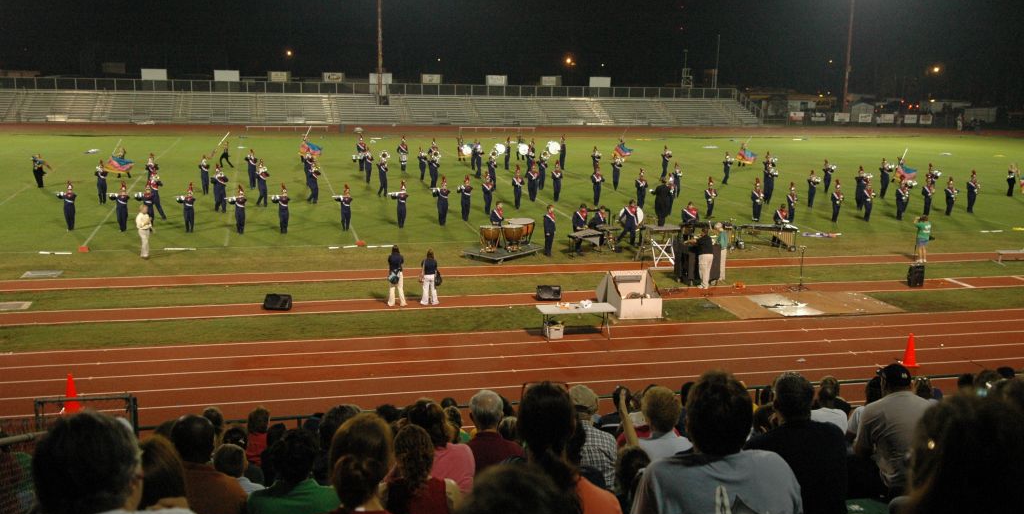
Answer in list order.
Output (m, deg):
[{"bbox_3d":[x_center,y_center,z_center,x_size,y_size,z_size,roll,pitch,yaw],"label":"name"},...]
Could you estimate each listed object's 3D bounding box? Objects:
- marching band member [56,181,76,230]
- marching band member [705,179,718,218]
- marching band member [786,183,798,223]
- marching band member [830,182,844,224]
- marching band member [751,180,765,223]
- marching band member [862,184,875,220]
[{"bbox_3d":[-16.102,-1.858,35.007,0.720,1.810,0.420,-2,13,-16],"label":"marching band member"},{"bbox_3d":[8.525,-2.559,41.398,0.520,1.773,0.450,-1,12,-15],"label":"marching band member"},{"bbox_3d":[11.932,-2.288,40.965,0.430,1.760,0.390,-3,13,-20],"label":"marching band member"},{"bbox_3d":[14.129,-2.427,41.864,0.510,1.828,0.440,-1,12,-14],"label":"marching band member"},{"bbox_3d":[10.505,-2.428,41.195,0.490,1.855,0.430,-3,13,-20],"label":"marching band member"},{"bbox_3d":[15.572,-2.454,42.190,0.510,1.829,0.440,-1,12,-14],"label":"marching band member"}]

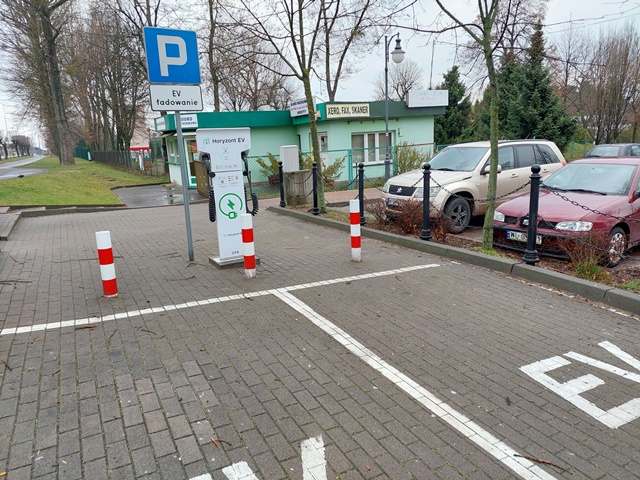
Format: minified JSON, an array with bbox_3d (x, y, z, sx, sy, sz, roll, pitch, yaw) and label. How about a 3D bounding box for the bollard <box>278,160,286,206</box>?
[{"bbox_3d":[-1.011,-1.478,11.839,0.190,1.190,0.190,-2,11,0],"label":"bollard"}]

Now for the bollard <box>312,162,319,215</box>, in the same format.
[{"bbox_3d":[-0.105,-1.166,10.104,0.190,1.190,0.190,-2,11,0],"label":"bollard"}]

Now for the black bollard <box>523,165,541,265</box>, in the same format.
[{"bbox_3d":[2.558,-0.298,5.310,0.190,1.190,0.190,-2,11,0],"label":"black bollard"}]

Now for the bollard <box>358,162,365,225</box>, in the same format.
[{"bbox_3d":[0.828,-0.885,8.630,0.190,1.190,0.190,-2,11,0],"label":"bollard"}]

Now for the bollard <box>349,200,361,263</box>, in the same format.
[{"bbox_3d":[0.474,-0.110,5.711,0.120,0.803,0.120,-2,11,0],"label":"bollard"}]

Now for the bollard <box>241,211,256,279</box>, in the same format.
[{"bbox_3d":[-0.800,0.068,4.985,0.120,0.709,0.120,-2,11,0],"label":"bollard"}]

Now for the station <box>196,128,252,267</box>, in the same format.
[{"bbox_3d":[-1.120,-0.529,5.510,0.670,1.640,0.400,-10,14,-34],"label":"station"}]

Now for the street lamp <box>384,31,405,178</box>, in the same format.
[{"bbox_3d":[2.369,-3.888,13.918,0.680,4.920,0.430,1,12,17],"label":"street lamp"}]

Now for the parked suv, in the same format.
[{"bbox_3d":[3.420,-1.282,9.737,4.470,1.695,1.810,-9,13,-30],"label":"parked suv"}]

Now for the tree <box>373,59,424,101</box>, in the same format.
[{"bbox_3d":[5.243,-8.200,29.303,3.600,7.140,3.600,-2,11,0],"label":"tree"}]

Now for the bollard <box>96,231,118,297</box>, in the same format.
[{"bbox_3d":[-2.060,0.231,4.297,0.120,0.631,0.120,-2,11,0],"label":"bollard"}]

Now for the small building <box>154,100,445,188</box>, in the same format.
[{"bbox_3d":[-1.256,-4.111,19.871,11.600,3.250,6.800,-5,12,-13],"label":"small building"}]

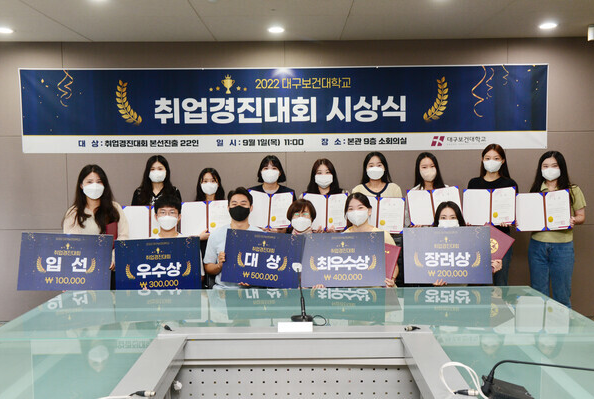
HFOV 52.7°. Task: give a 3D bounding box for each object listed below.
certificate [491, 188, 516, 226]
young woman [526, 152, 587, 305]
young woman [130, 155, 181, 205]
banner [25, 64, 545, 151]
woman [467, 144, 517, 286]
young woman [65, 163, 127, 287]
[{"bbox_3d":[1.732,0.059,5.020,0.225,0.312,0.025,3,1,44],"label":"certificate"},{"bbox_3d":[2.171,0.413,5.019,0.480,1.626,0.340,0,4,16],"label":"young woman"},{"bbox_3d":[-1.196,0.437,5.186,0.450,1.631,0.340,-1,4,-6],"label":"young woman"},{"bbox_3d":[-0.127,-0.877,5.747,5.051,0.799,0.020,-1,4,0],"label":"banner"},{"bbox_3d":[1.639,0.386,5.054,0.450,1.694,0.340,0,4,8],"label":"woman"},{"bbox_3d":[-1.462,0.524,4.420,0.480,1.555,0.360,-1,4,-12],"label":"young woman"}]

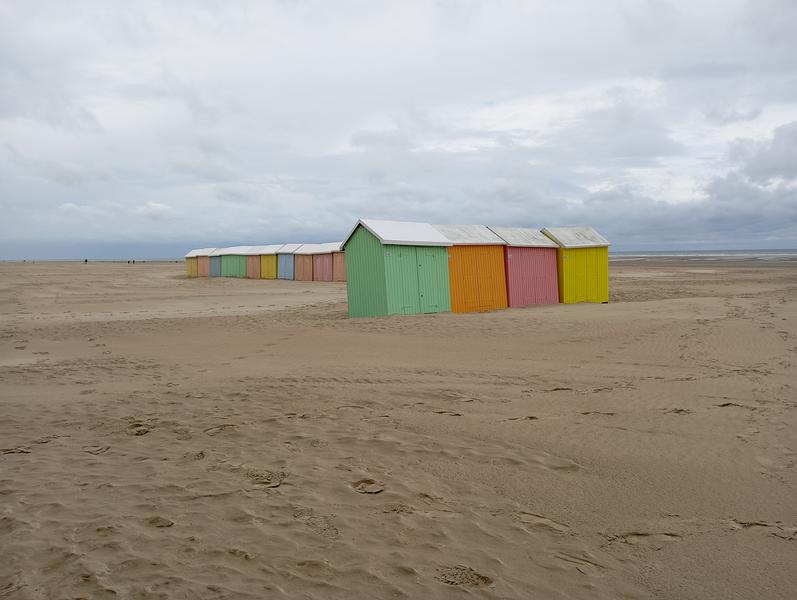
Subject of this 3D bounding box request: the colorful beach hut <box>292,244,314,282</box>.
[{"bbox_3d":[-5.539,-2.461,41.589,1.581,2.339,2.232,-4,5,-41],"label":"colorful beach hut"}]

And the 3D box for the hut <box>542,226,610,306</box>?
[{"bbox_3d":[5.404,-1.123,20.512,2.266,2.343,1.559,-5,6,-36],"label":"hut"}]

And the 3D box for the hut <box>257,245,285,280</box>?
[{"bbox_3d":[-8.356,-2.646,44.816,1.581,2.339,2.232,-4,5,-41],"label":"hut"}]

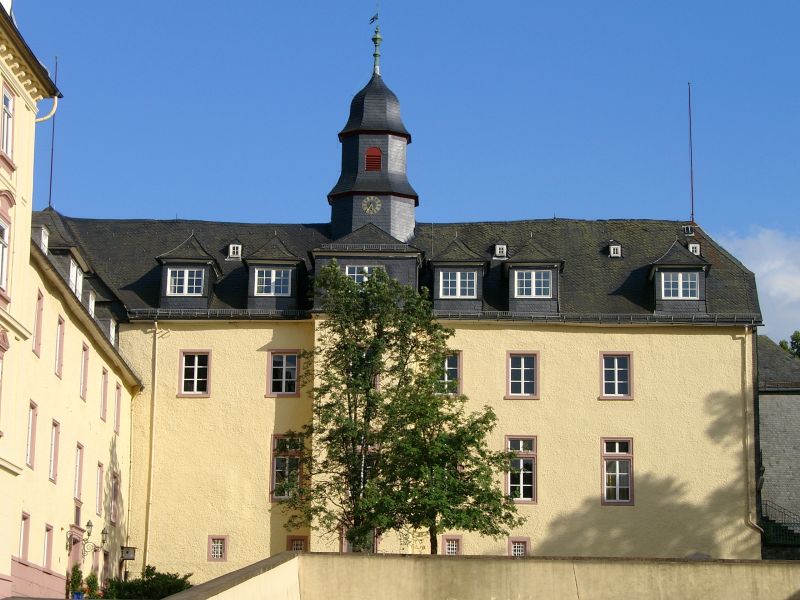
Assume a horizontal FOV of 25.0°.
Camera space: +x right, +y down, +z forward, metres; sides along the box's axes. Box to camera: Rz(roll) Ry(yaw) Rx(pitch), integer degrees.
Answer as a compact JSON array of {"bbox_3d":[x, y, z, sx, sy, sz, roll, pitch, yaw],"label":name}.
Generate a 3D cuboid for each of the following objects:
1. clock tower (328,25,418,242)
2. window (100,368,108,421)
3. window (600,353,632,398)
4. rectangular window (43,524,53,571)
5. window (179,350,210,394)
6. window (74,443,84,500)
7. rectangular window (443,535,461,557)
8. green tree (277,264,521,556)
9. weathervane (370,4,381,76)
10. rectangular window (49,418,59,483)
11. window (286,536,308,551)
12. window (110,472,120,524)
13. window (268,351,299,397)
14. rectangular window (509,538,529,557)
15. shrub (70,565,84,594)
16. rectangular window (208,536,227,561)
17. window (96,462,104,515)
[{"bbox_3d":[-1.184,-7.867,83.906,4.057,10.534,4.057,0,-13,2],"label":"clock tower"},{"bbox_3d":[-10.973,3.492,66.498,0.200,1.920,1.120,0,-13,0],"label":"window"},{"bbox_3d":[8.818,3.101,73.270,1.320,2.000,0.200,0,-13,1],"label":"window"},{"bbox_3d":[-11.516,8.109,58.685,0.250,1.530,1.350,1,-13,0],"label":"rectangular window"},{"bbox_3d":[-8.698,3.155,76.770,1.366,2.053,0.250,0,-13,2],"label":"window"},{"bbox_3d":[-11.502,6.160,64.255,0.250,2.040,1.350,1,-13,0],"label":"window"},{"bbox_3d":[2.077,9.913,71.713,0.770,1.000,0.200,0,-13,1],"label":"rectangular window"},{"bbox_3d":[0.055,4.202,67.762,8.700,11.244,7.200,0,-13,2],"label":"green tree"},{"bbox_3d":[-1.131,-12.302,84.914,0.500,3.447,0.350,0,-13,2],"label":"weathervane"},{"bbox_3d":[-11.023,4.825,57.184,0.200,1.950,1.150,0,-13,0],"label":"rectangular window"},{"bbox_3d":[-4.258,10.367,75.001,0.875,1.074,0.250,0,-13,2],"label":"window"},{"bbox_3d":[-11.541,8.032,72.470,0.250,2.070,1.300,1,-13,0],"label":"window"},{"bbox_3d":[-4.750,3.026,73.403,1.330,2.000,0.200,0,-13,1],"label":"window"},{"bbox_3d":[4.737,9.979,71.674,0.800,1.000,0.200,0,-13,1],"label":"rectangular window"},{"bbox_3d":[-10.425,9.002,58.268,0.430,0.930,0.430,0,-13,0],"label":"shrub"},{"bbox_3d":[-7.247,9.904,71.794,0.770,1.030,0.200,0,-13,1],"label":"rectangular window"},{"bbox_3d":[-11.006,6.922,65.740,0.200,1.930,1.100,0,-13,0],"label":"window"}]

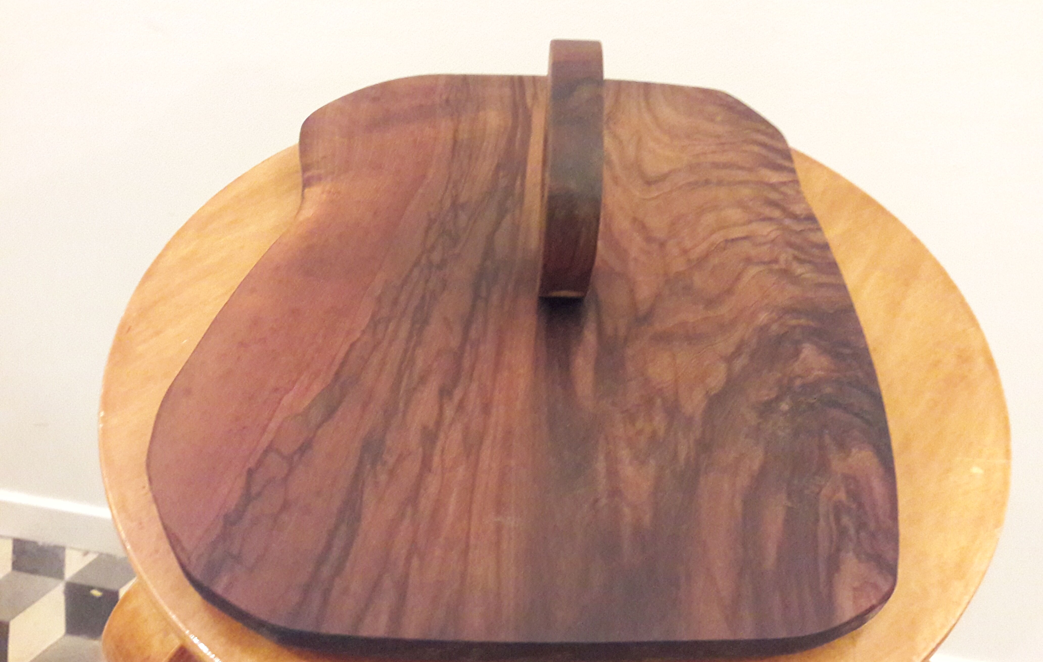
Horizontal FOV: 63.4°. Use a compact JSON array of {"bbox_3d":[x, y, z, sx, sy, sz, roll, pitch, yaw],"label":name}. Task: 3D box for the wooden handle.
[{"bbox_3d":[0.020,-0.073,0.351,0.020,0.071,0.108,3,47,-1],"label":"wooden handle"}]

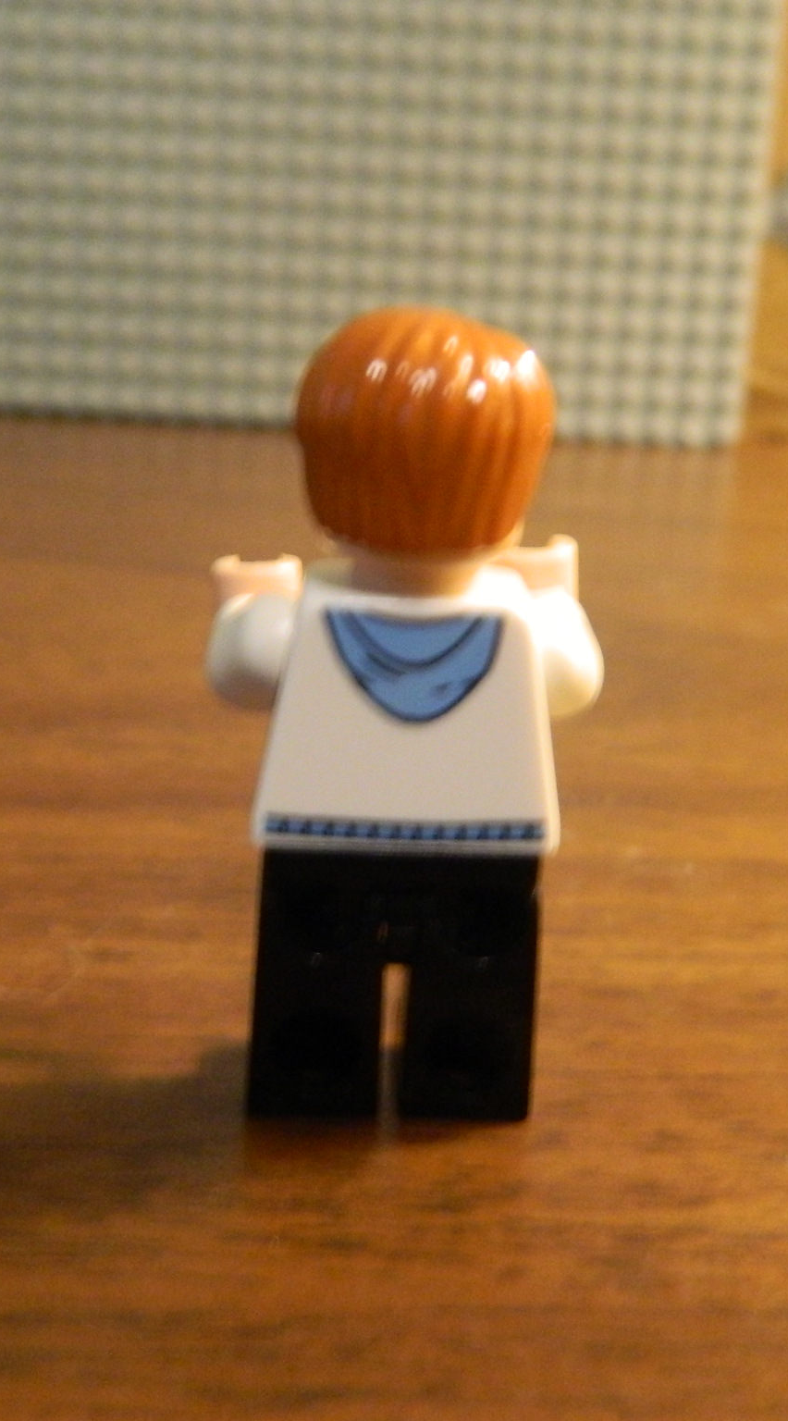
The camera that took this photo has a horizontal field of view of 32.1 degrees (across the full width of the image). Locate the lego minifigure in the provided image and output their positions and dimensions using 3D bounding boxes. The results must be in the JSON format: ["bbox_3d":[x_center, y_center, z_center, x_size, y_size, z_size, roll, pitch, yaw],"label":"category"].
[{"bbox_3d":[0.001,0.000,0.076,0.022,0.042,0.018,2,19,-4],"label":"lego minifigure"}]

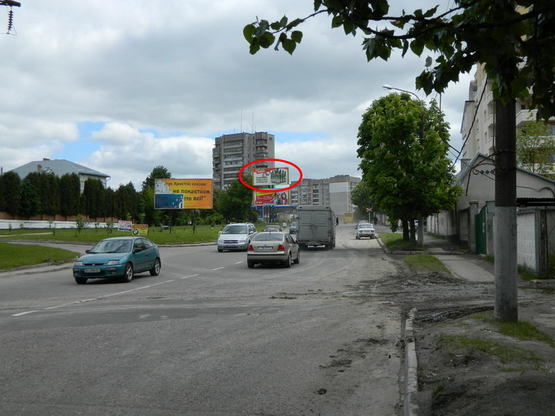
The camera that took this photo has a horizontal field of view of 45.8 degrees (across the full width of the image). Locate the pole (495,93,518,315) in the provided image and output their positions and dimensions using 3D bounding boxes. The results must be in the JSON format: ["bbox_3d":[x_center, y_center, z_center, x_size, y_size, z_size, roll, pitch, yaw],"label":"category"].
[{"bbox_3d":[3.840,-1.800,11.000,0.365,7.400,0.365,0,-1,0],"label":"pole"}]

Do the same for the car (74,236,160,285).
[{"bbox_3d":[-5.220,1.700,21.900,1.710,1.410,4.050,0,-1,9],"label":"car"}]

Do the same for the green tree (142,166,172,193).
[{"bbox_3d":[-15.210,-1.534,84.000,4.800,7.600,4.800,0,-1,0],"label":"green tree"}]

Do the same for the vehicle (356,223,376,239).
[{"bbox_3d":[8.310,2.199,61.500,1.640,1.430,4.150,0,-1,3],"label":"vehicle"}]

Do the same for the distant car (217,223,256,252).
[{"bbox_3d":[-1.840,1.520,34.000,1.680,1.500,4.200,0,-1,9],"label":"distant car"}]

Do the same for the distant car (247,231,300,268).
[{"bbox_3d":[-0.110,1.770,27.800,1.735,1.450,4.380,0,-1,8],"label":"distant car"}]

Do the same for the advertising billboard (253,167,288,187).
[{"bbox_3d":[-1.023,-5.249,112.000,6.100,3.100,0.400,0,-1,4],"label":"advertising billboard"}]

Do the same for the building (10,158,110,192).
[{"bbox_3d":[-31.300,-2.200,94.000,13.400,8.500,8.000,-1,-2,27],"label":"building"}]

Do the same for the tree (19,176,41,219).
[{"bbox_3d":[-26.415,-0.959,70.000,2.400,4.900,2.400,0,-1,0],"label":"tree"}]

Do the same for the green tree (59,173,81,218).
[{"bbox_3d":[-24.212,-1.222,76.500,2.550,5.600,2.550,0,-1,0],"label":"green tree"}]

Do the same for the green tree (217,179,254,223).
[{"bbox_3d":[-5.752,-0.890,90.000,5.200,6.400,5.000,0,-1,0],"label":"green tree"}]

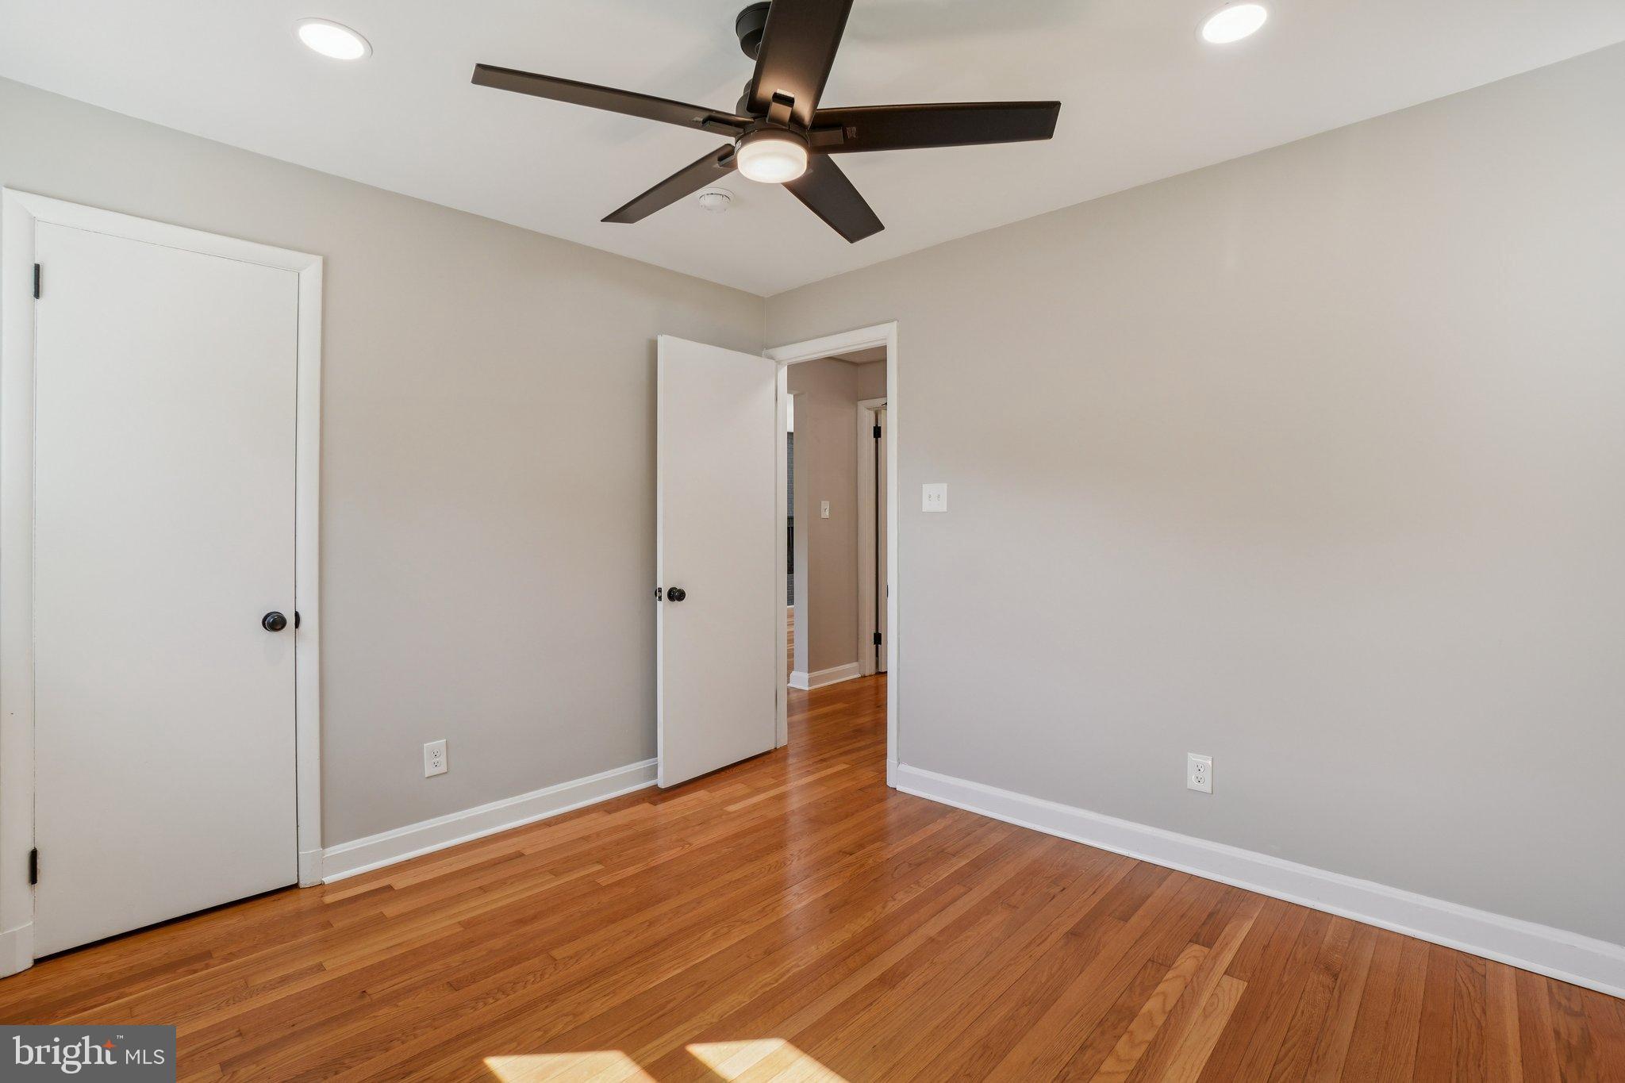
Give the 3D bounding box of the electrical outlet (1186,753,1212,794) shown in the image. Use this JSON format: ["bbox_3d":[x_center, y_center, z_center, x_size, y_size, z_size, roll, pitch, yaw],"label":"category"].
[{"bbox_3d":[1.337,0.804,2.340,0.077,0.124,0.010,1,1,40],"label":"electrical outlet"}]

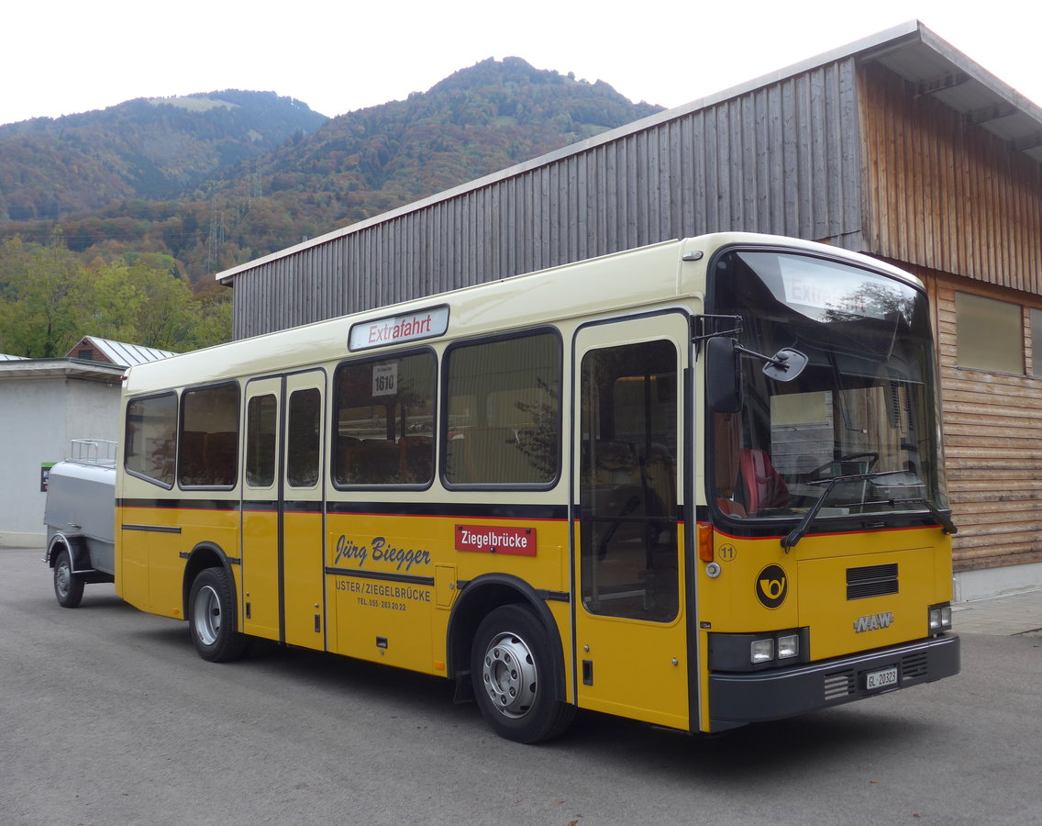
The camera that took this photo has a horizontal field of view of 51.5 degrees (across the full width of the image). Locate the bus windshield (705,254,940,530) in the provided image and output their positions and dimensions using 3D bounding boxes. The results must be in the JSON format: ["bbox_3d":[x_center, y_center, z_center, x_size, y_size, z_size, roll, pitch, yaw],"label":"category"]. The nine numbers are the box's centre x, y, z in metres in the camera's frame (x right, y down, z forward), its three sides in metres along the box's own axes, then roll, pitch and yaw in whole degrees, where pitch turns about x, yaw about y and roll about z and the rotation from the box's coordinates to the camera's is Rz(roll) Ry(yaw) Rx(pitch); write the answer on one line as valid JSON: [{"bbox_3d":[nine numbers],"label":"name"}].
[{"bbox_3d":[1.835,-0.149,6.095,2.200,1.420,0.280,2,-4,-40],"label":"bus windshield"}]

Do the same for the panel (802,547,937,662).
[{"bbox_3d":[1.926,1.033,5.962,1.344,0.515,0.050,2,-4,-40],"label":"panel"}]

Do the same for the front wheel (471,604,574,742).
[{"bbox_3d":[0.022,1.610,6.716,0.250,0.835,0.835,2,-4,-40],"label":"front wheel"}]

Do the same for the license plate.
[{"bbox_3d":[1.980,1.456,5.922,0.300,0.081,0.015,2,-4,-40],"label":"license plate"}]

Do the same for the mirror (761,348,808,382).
[{"bbox_3d":[1.297,-0.236,5.300,0.155,0.050,0.180,26,56,34],"label":"mirror"}]

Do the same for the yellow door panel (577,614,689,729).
[{"bbox_3d":[0.598,1.361,5.765,0.050,0.514,0.833,2,-4,-40],"label":"yellow door panel"}]

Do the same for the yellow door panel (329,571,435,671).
[{"bbox_3d":[-0.988,1.468,7.652,0.050,0.587,1.359,2,-4,-40],"label":"yellow door panel"}]

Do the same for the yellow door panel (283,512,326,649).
[{"bbox_3d":[-1.679,1.308,8.483,0.050,1.039,0.624,2,-4,-40],"label":"yellow door panel"}]

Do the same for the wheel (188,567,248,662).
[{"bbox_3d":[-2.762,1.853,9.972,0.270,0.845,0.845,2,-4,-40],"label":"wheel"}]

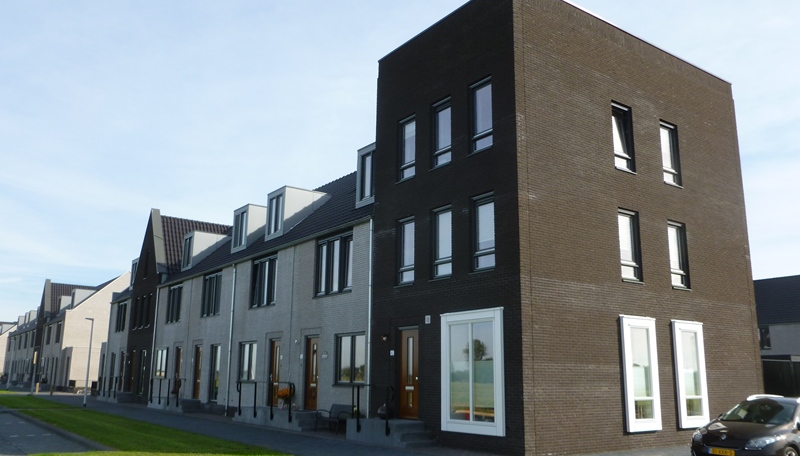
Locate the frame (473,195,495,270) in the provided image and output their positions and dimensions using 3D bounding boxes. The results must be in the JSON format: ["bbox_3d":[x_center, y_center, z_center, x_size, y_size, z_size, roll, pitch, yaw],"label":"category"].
[{"bbox_3d":[1.986,0.136,15.082,0.150,1.780,0.820,9,-15,-35],"label":"frame"}]

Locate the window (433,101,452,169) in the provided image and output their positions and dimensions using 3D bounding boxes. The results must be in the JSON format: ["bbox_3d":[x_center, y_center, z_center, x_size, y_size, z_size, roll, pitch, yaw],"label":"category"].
[{"bbox_3d":[1.132,-2.502,17.272,0.160,1.810,0.880,10,-15,-34],"label":"window"}]

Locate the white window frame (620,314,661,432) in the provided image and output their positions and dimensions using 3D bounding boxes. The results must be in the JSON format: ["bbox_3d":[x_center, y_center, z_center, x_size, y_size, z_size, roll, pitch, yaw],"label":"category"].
[{"bbox_3d":[5.767,3.503,15.571,1.270,2.660,0.180,9,-15,-35],"label":"white window frame"}]

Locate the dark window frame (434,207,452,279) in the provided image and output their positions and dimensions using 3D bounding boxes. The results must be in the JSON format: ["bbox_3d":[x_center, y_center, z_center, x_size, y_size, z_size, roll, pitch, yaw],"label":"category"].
[{"bbox_3d":[1.090,0.407,16.626,0.160,1.830,0.880,10,-15,-34],"label":"dark window frame"}]

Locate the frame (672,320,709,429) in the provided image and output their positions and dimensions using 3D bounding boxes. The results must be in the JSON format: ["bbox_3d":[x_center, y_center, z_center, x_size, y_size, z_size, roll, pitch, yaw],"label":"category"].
[{"bbox_3d":[7.510,3.794,16.796,1.280,2.660,0.180,9,-15,-35],"label":"frame"}]

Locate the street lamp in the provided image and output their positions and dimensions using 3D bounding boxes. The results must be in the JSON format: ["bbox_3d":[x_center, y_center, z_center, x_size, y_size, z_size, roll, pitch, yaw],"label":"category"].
[{"bbox_3d":[-14.730,6.283,30.411,0.460,4.100,0.160,9,-15,-35],"label":"street lamp"}]

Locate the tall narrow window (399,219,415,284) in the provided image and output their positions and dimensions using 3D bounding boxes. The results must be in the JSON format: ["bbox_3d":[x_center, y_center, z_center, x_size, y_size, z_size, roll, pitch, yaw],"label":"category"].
[{"bbox_3d":[0.233,0.644,17.457,0.150,1.780,0.820,9,-15,-35],"label":"tall narrow window"}]

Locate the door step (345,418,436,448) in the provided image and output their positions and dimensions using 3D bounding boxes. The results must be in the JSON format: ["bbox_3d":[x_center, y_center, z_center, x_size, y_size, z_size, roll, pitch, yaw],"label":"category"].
[{"bbox_3d":[-0.216,5.126,16.275,1.050,0.530,2.650,10,-15,-34],"label":"door step"}]

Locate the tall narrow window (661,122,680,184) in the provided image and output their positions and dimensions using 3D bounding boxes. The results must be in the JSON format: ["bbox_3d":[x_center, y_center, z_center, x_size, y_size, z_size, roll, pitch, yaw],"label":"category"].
[{"bbox_3d":[7.542,-2.070,18.249,0.820,1.780,0.150,9,-15,-35],"label":"tall narrow window"}]

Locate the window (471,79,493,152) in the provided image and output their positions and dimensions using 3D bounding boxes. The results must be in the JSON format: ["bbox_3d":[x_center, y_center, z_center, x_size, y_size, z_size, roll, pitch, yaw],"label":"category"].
[{"bbox_3d":[2.038,-2.765,16.030,0.160,1.810,0.880,10,-15,-34],"label":"window"}]

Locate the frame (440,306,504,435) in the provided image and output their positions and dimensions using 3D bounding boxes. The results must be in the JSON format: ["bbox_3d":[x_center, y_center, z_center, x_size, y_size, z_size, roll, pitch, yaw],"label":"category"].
[{"bbox_3d":[1.652,3.311,14.927,0.170,2.740,2.060,10,-15,-34],"label":"frame"}]

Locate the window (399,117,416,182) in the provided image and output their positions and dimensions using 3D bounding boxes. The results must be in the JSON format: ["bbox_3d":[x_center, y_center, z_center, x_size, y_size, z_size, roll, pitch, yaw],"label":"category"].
[{"bbox_3d":[0.249,-2.246,18.483,0.160,1.810,0.880,10,-15,-34],"label":"window"}]

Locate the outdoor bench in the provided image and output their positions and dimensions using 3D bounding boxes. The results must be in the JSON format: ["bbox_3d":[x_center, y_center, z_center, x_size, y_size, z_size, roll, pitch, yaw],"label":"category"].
[{"bbox_3d":[-1.873,5.517,18.720,0.680,0.820,1.260,10,-15,-34],"label":"outdoor bench"}]

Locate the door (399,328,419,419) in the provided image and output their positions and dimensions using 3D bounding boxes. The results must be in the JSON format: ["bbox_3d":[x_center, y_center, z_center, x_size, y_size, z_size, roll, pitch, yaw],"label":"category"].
[{"bbox_3d":[0.290,3.752,16.620,0.120,2.310,0.940,9,-15,-35],"label":"door"}]

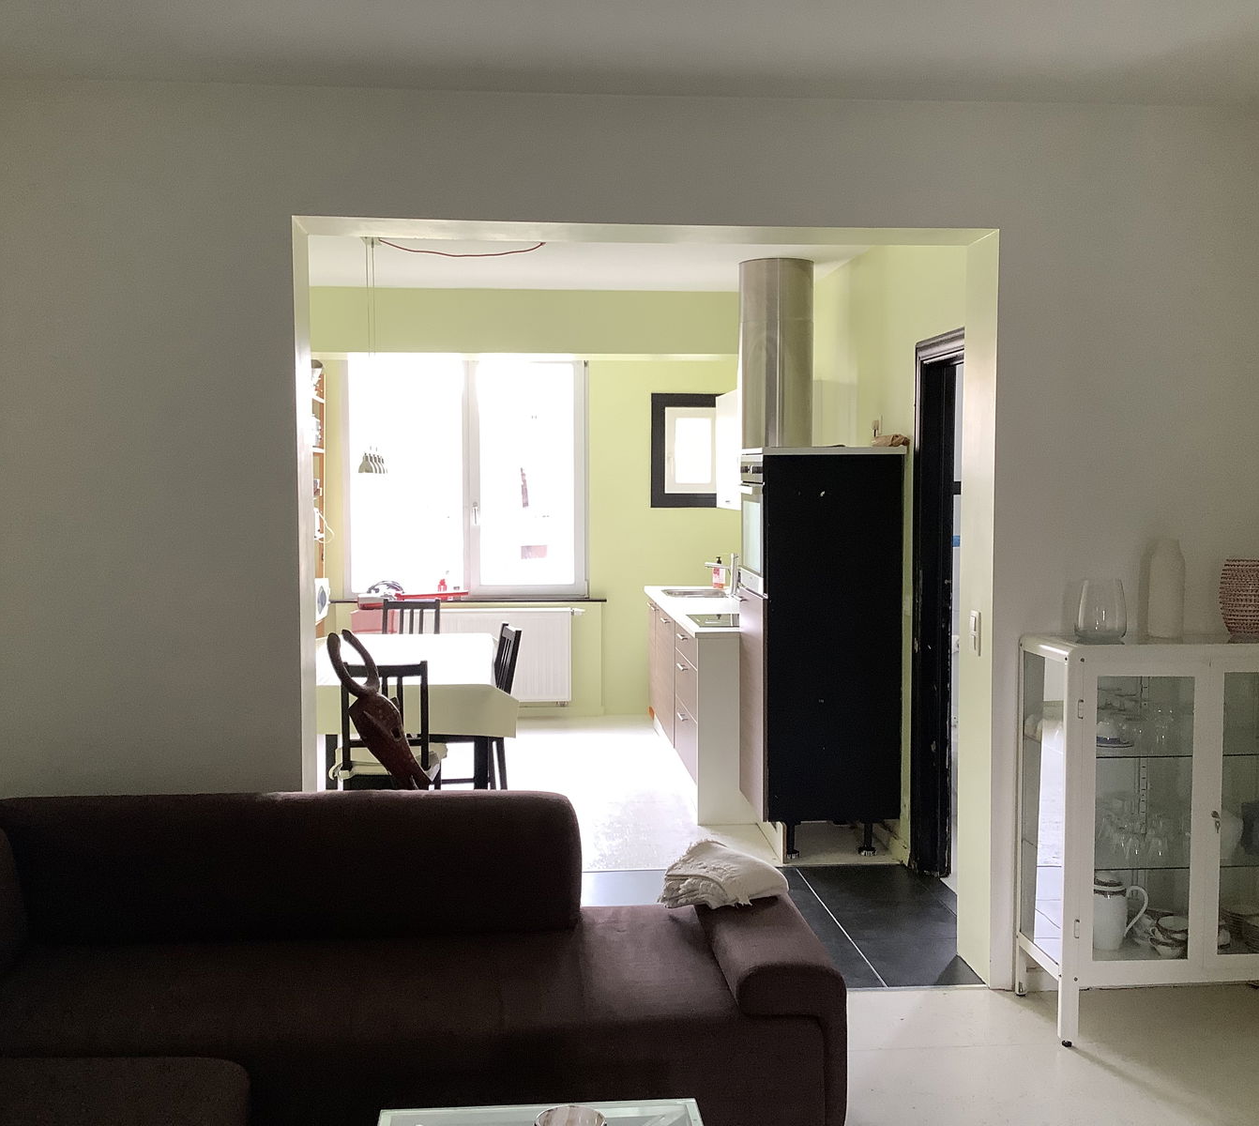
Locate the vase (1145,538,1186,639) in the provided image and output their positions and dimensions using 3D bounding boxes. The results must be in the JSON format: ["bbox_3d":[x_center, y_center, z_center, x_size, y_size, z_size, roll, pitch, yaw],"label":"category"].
[{"bbox_3d":[1.611,0.074,4.022,0.104,0.293,0.104,0,3,-4],"label":"vase"}]

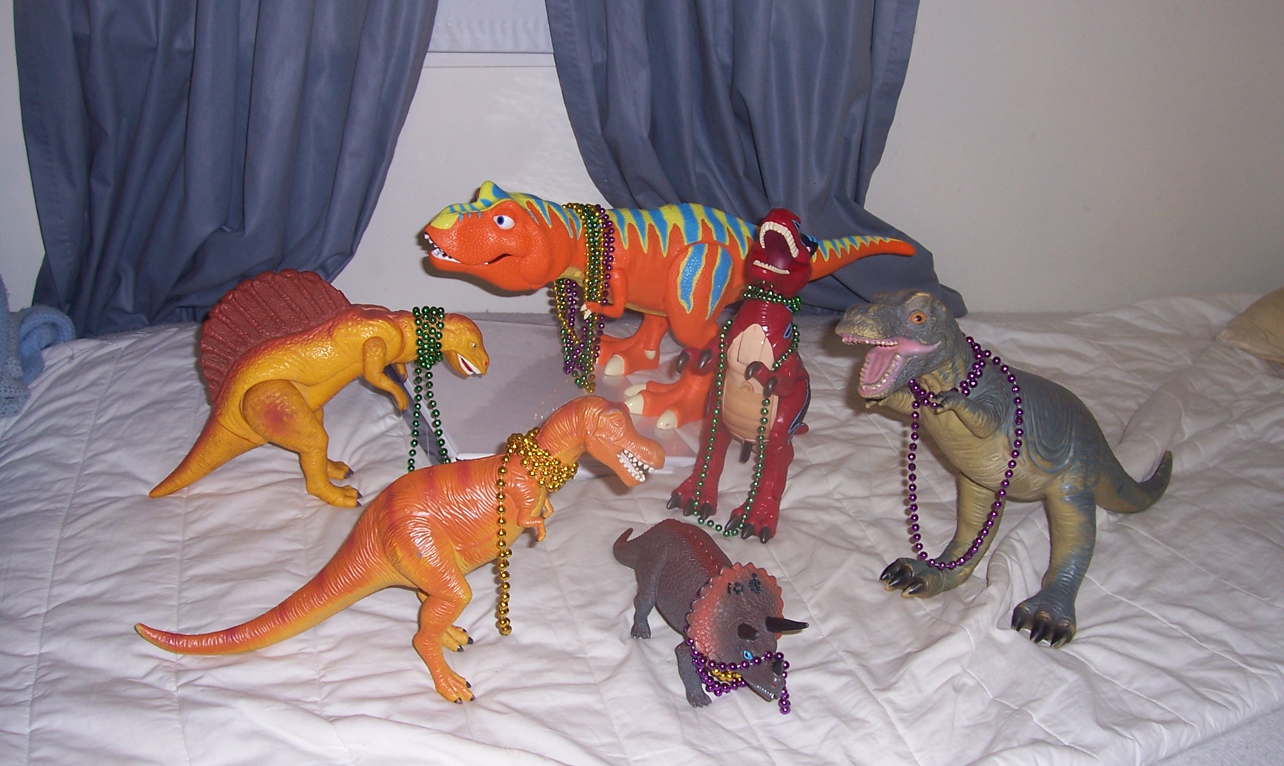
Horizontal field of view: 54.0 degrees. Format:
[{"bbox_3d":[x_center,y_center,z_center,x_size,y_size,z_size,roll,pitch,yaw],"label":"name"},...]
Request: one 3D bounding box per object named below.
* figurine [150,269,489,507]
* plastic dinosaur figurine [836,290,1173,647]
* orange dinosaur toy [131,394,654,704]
[{"bbox_3d":[-0.308,0.003,1.190,0.335,0.225,0.105,-1,22,-3],"label":"figurine"},{"bbox_3d":[0.315,0.046,1.009,0.410,0.278,0.180,-18,28,-37],"label":"plastic dinosaur figurine"},{"bbox_3d":[-0.188,0.116,0.920,0.410,0.215,0.120,1,22,2],"label":"orange dinosaur toy"}]

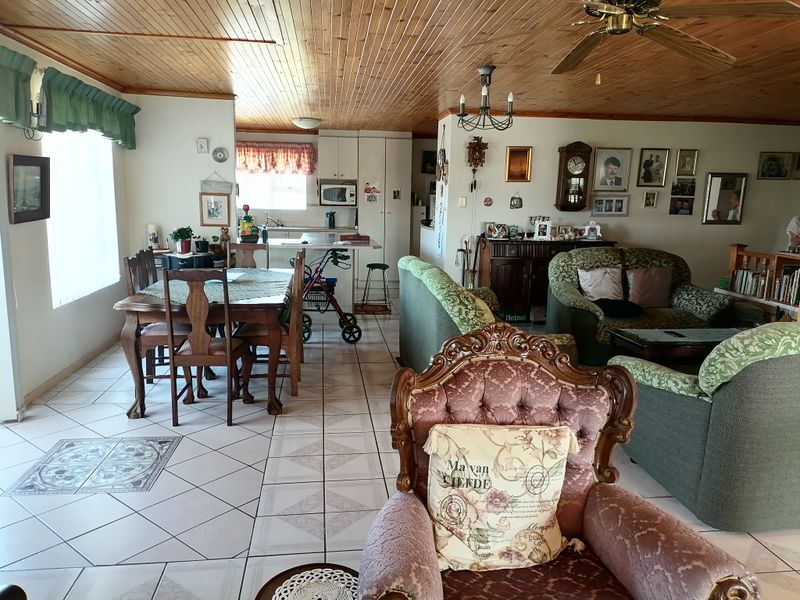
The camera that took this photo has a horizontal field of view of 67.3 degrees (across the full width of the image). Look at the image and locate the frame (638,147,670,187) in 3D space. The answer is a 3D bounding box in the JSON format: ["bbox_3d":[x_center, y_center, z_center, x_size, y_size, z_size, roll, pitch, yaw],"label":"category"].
[{"bbox_3d":[3.225,-1.677,7.638,0.386,0.479,0.031,0,10,-7],"label":"frame"}]

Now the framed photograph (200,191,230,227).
[{"bbox_3d":[-1.990,-0.969,6.464,0.324,0.359,0.025,0,10,-7],"label":"framed photograph"}]

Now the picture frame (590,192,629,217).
[{"bbox_3d":[2.686,-1.199,7.654,0.511,0.281,0.031,0,10,-7],"label":"picture frame"}]

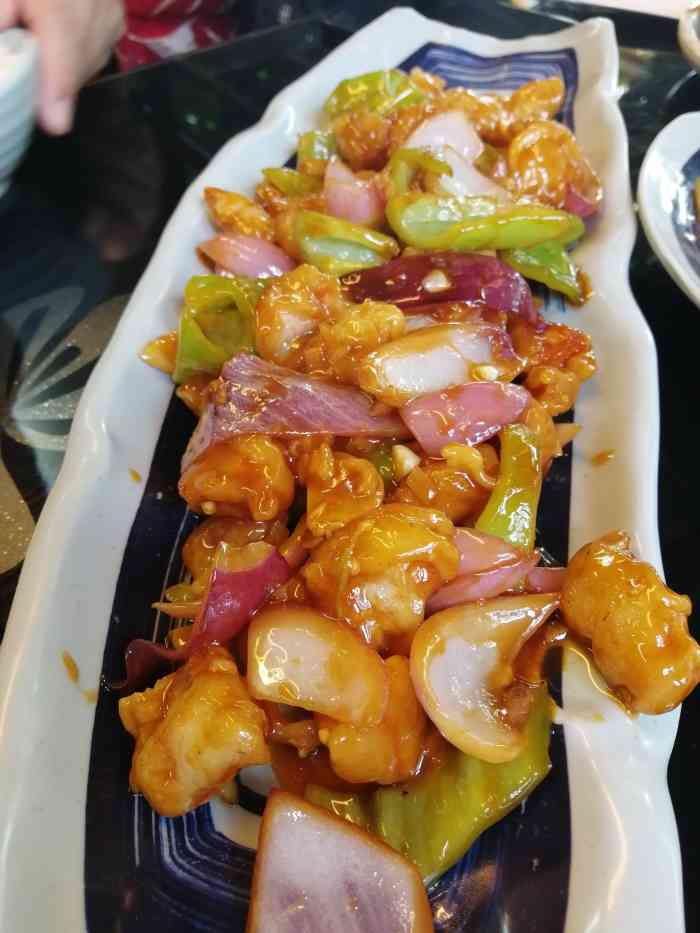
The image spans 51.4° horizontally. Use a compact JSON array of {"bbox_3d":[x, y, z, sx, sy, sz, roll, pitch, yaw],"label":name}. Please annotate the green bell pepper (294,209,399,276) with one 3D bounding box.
[{"bbox_3d":[-0.001,-0.100,0.328,0.043,0.022,0.026,16,62,12],"label":"green bell pepper"}]

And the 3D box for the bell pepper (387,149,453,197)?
[{"bbox_3d":[0.032,-0.135,0.337,0.027,0.022,0.019,-10,60,-3],"label":"bell pepper"}]

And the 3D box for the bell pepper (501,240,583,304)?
[{"bbox_3d":[0.086,-0.089,0.329,0.032,0.022,0.021,30,65,19],"label":"bell pepper"}]

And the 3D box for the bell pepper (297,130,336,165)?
[{"bbox_3d":[-0.016,-0.163,0.377,0.021,0.020,0.018,-1,60,2],"label":"bell pepper"}]

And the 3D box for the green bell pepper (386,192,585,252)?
[{"bbox_3d":[0.059,-0.108,0.323,0.084,0.023,0.024,1,60,3],"label":"green bell pepper"}]

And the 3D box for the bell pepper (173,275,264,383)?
[{"bbox_3d":[-0.056,-0.057,0.310,0.035,0.032,0.037,-14,60,-6],"label":"bell pepper"}]

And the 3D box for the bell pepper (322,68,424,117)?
[{"bbox_3d":[0.012,-0.198,0.391,0.052,0.022,0.029,-5,60,-1],"label":"bell pepper"}]

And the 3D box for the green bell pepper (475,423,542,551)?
[{"bbox_3d":[0.059,0.007,0.269,0.022,0.020,0.052,12,61,9],"label":"green bell pepper"}]

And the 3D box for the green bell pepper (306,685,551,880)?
[{"bbox_3d":[0.024,0.096,0.230,0.067,0.024,0.051,-18,61,-8],"label":"green bell pepper"}]

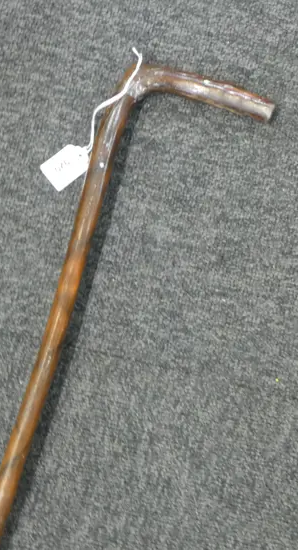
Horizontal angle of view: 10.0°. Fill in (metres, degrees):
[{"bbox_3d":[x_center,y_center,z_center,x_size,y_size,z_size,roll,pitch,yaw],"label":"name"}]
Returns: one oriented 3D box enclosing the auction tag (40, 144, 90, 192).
[{"bbox_3d":[-0.070,-0.096,1.473,0.043,0.001,0.030,-37,77,7],"label":"auction tag"}]

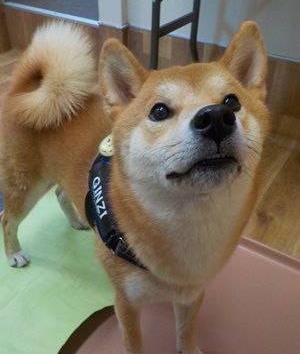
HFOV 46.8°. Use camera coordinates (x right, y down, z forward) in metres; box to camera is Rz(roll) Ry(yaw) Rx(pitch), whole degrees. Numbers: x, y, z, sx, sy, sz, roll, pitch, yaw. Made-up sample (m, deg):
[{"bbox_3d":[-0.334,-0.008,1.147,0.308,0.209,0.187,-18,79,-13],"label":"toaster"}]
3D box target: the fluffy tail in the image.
[{"bbox_3d":[-0.182,-0.187,0.640,0.140,0.175,0.155,-25,42,-35],"label":"fluffy tail"}]

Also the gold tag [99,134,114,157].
[{"bbox_3d":[-0.052,-0.041,0.450,0.031,0.031,0.018,1,0,-1],"label":"gold tag"}]

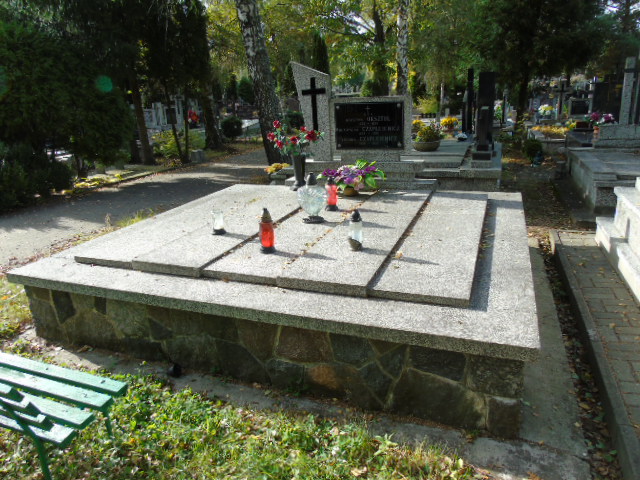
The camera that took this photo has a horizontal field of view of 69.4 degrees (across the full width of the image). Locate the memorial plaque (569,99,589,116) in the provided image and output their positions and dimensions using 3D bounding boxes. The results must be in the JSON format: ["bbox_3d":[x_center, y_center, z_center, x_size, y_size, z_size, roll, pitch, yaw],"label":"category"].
[{"bbox_3d":[6.409,-3.277,11.450,0.433,0.422,0.050,4,19,21],"label":"memorial plaque"}]

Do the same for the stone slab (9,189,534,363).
[{"bbox_3d":[-0.046,-0.117,3.791,3.200,0.115,2.950,4,20,21],"label":"stone slab"}]

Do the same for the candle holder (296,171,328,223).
[{"bbox_3d":[-0.056,-0.329,3.554,0.225,0.374,0.150,1,19,11],"label":"candle holder"}]

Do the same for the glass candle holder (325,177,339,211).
[{"bbox_3d":[0.096,-0.385,3.864,0.107,0.274,0.107,-3,18,1],"label":"glass candle holder"}]

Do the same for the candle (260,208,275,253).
[{"bbox_3d":[-0.342,-0.062,2.932,0.098,0.283,0.098,-3,18,1],"label":"candle"}]

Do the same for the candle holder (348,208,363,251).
[{"bbox_3d":[0.228,-0.065,3.011,0.090,0.255,0.090,-3,18,1],"label":"candle holder"}]

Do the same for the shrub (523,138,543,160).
[{"bbox_3d":[3.964,-1.681,8.576,0.380,0.430,0.380,4,20,21],"label":"shrub"}]

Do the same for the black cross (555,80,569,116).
[{"bbox_3d":[6.030,-3.526,11.518,0.313,0.835,0.070,4,19,21],"label":"black cross"}]

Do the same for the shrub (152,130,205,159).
[{"bbox_3d":[-3.674,-2.466,12.000,1.350,0.730,1.200,-8,19,-15],"label":"shrub"}]

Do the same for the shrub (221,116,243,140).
[{"bbox_3d":[-2.846,-3.519,14.652,0.700,0.750,0.700,4,20,21],"label":"shrub"}]

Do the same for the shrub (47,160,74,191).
[{"bbox_3d":[-4.744,-1.170,8.450,0.512,0.550,0.550,-13,21,-27],"label":"shrub"}]

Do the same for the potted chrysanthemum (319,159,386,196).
[{"bbox_3d":[0.315,-0.608,4.537,0.620,0.330,0.500,4,20,21],"label":"potted chrysanthemum"}]

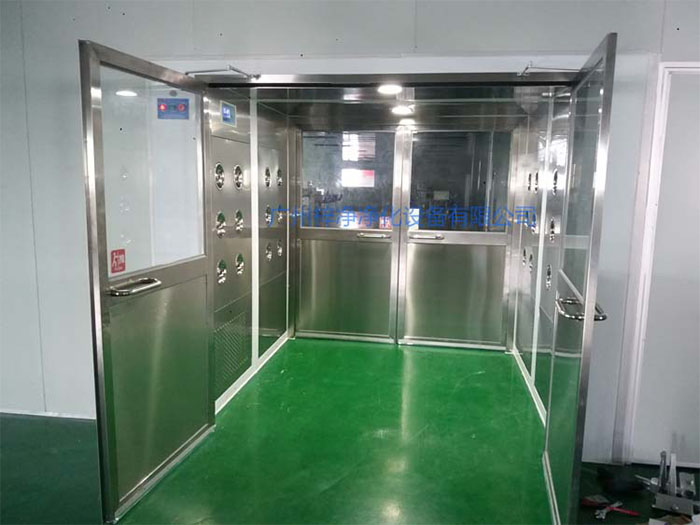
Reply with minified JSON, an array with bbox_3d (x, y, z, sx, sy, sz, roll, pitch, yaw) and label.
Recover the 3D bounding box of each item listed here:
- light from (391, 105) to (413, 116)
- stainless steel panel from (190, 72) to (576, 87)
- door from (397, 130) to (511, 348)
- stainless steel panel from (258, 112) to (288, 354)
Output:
[{"bbox_3d":[0.399,-1.176,4.425,0.160,0.040,0.160,2,9,9],"label":"light"},{"bbox_3d":[0.152,-0.955,2.986,1.967,0.062,0.060,2,9,9],"label":"stainless steel panel"},{"bbox_3d":[0.911,-0.201,4.972,0.945,1.915,0.050,2,8,9],"label":"door"},{"bbox_3d":[-0.633,-0.274,4.664,0.040,1.901,0.893,2,8,9],"label":"stainless steel panel"}]

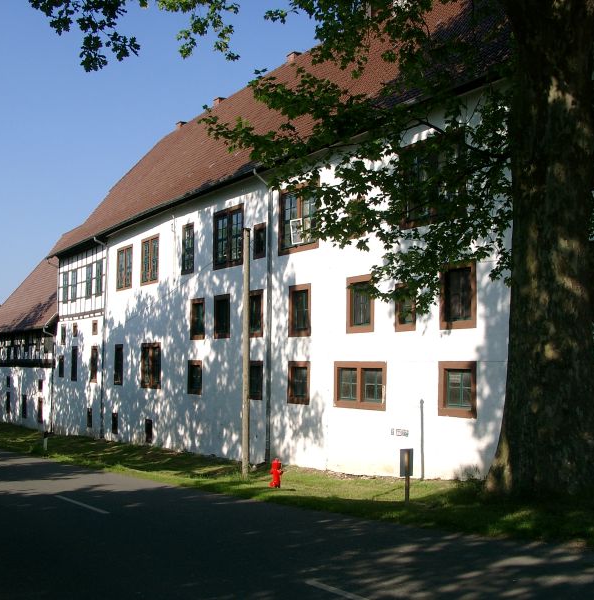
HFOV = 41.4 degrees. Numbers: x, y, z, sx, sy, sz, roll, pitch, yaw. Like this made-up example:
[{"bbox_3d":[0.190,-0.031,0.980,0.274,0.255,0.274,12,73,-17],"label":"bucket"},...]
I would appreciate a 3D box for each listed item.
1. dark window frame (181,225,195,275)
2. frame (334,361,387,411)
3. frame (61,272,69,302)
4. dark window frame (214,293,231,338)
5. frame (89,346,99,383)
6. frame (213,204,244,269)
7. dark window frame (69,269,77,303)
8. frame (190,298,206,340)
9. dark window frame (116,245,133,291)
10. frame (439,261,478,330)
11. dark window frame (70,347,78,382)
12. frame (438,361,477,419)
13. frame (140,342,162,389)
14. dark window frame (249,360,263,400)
[{"bbox_3d":[-4.200,-1.997,30.864,0.160,2.013,1.066,4,-6,-34],"label":"dark window frame"},{"bbox_3d":[1.773,2.346,21.584,0.160,1.284,2.307,4,-6,-34],"label":"frame"},{"bbox_3d":[-12.597,-0.670,43.133,0.160,1.773,0.936,4,-6,-34],"label":"frame"},{"bbox_3d":[-2.499,0.565,26.648,0.160,1.471,1.127,3,-6,-33],"label":"dark window frame"},{"bbox_3d":[-11.680,3.751,45.557,0.220,2.107,1.255,3,-5,-32],"label":"frame"},{"bbox_3d":[-2.293,-2.089,26.577,0.160,2.004,2.099,3,-6,-33],"label":"frame"},{"bbox_3d":[-11.812,-0.751,41.980,0.160,1.741,0.936,4,-6,-34],"label":"dark window frame"},{"bbox_3d":[-3.683,0.746,29.813,0.160,1.556,1.175,4,-6,-34],"label":"frame"},{"bbox_3d":[-7.546,-1.406,34.587,0.160,1.899,1.849,3,-6,-33],"label":"dark window frame"},{"bbox_3d":[3.888,-0.077,18.713,0.160,1.567,1.197,4,-6,-34],"label":"frame"},{"bbox_3d":[-11.552,3.346,41.168,0.160,1.795,0.892,4,-6,-34],"label":"dark window frame"},{"bbox_3d":[3.544,1.960,17.230,0.160,1.212,1.167,3,-6,-33],"label":"frame"},{"bbox_3d":[-5.809,2.625,31.546,0.160,1.809,1.968,3,-6,-33],"label":"frame"},{"bbox_3d":[-1.585,3.084,30.021,0.220,1.465,1.386,3,-5,-33],"label":"dark window frame"}]

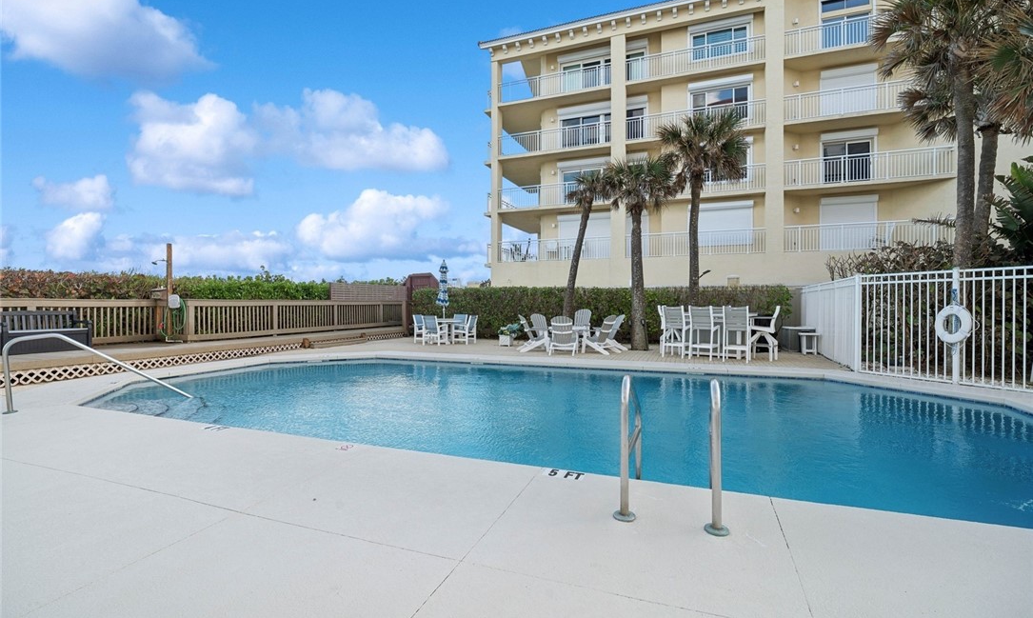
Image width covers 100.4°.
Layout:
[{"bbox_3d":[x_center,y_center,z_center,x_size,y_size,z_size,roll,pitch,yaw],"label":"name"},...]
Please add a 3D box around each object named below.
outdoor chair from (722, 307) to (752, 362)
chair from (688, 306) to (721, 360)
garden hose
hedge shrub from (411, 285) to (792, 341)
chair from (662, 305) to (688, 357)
[{"bbox_3d":[4.920,0.548,9.593,0.500,1.240,0.590,0,0,35],"label":"outdoor chair"},{"bbox_3d":[4.335,0.554,9.970,0.510,1.220,0.630,0,0,37],"label":"chair"},{"bbox_3d":[-7.650,0.228,9.582,0.220,0.880,0.500,0,0,26],"label":"garden hose"},{"bbox_3d":[2.100,0.184,15.301,13.000,1.900,1.000,0,0,21],"label":"hedge shrub"},{"bbox_3d":[3.851,0.551,10.337,0.510,1.220,0.630,0,0,37],"label":"chair"}]

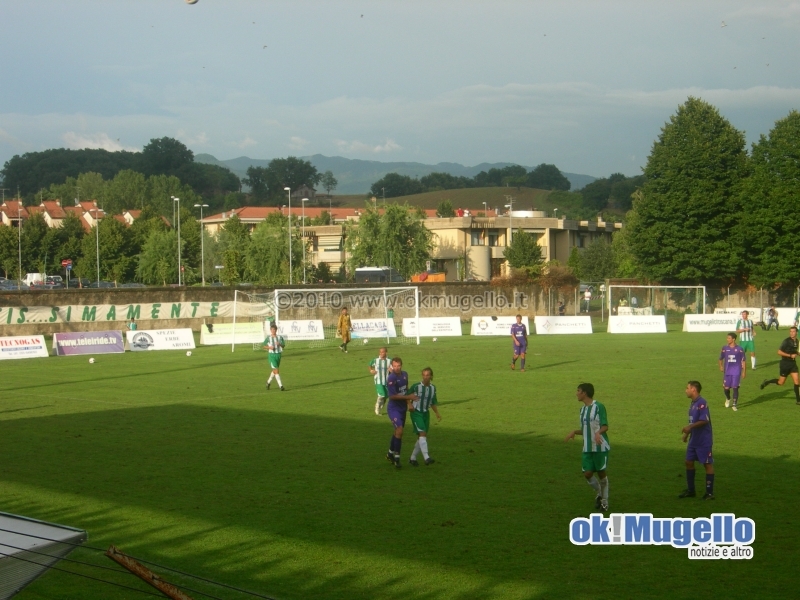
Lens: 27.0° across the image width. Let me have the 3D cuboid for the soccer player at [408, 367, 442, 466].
[{"bbox_3d":[0.434,2.022,28.900,0.580,1.710,0.480,-1,1,-14],"label":"soccer player"}]

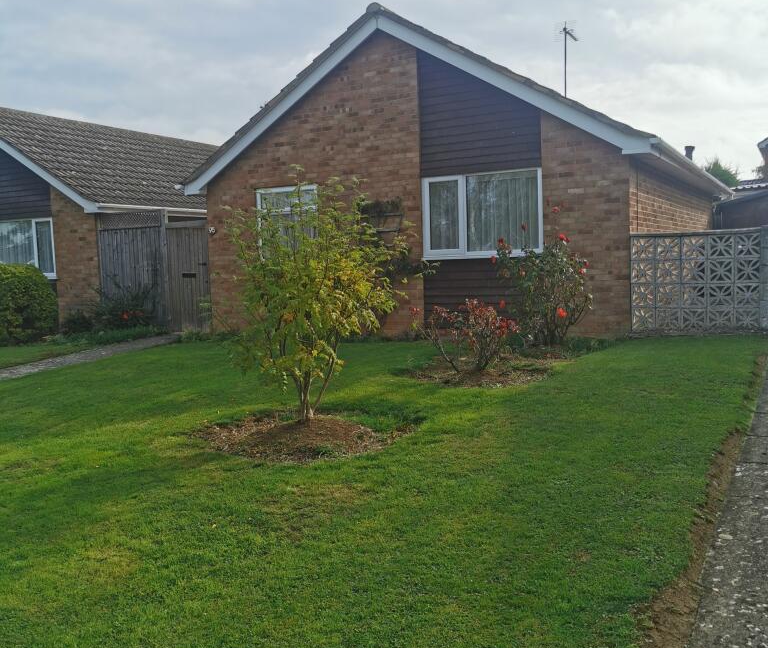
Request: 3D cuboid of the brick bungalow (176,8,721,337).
[{"bbox_3d":[2.219,-2.581,15.692,7.690,4.720,9.470,1,5,29],"label":"brick bungalow"}]

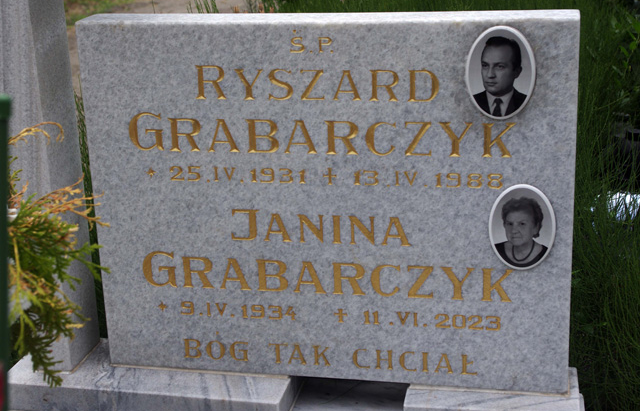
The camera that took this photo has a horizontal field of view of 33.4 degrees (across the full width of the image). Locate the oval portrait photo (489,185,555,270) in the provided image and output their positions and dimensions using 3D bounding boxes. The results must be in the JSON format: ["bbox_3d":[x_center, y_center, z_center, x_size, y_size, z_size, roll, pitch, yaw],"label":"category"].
[{"bbox_3d":[0.330,0.037,1.741,0.108,0.147,0.010,2,17,12],"label":"oval portrait photo"}]

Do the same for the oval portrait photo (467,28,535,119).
[{"bbox_3d":[0.285,-0.209,1.678,0.109,0.148,0.010,2,17,12],"label":"oval portrait photo"}]

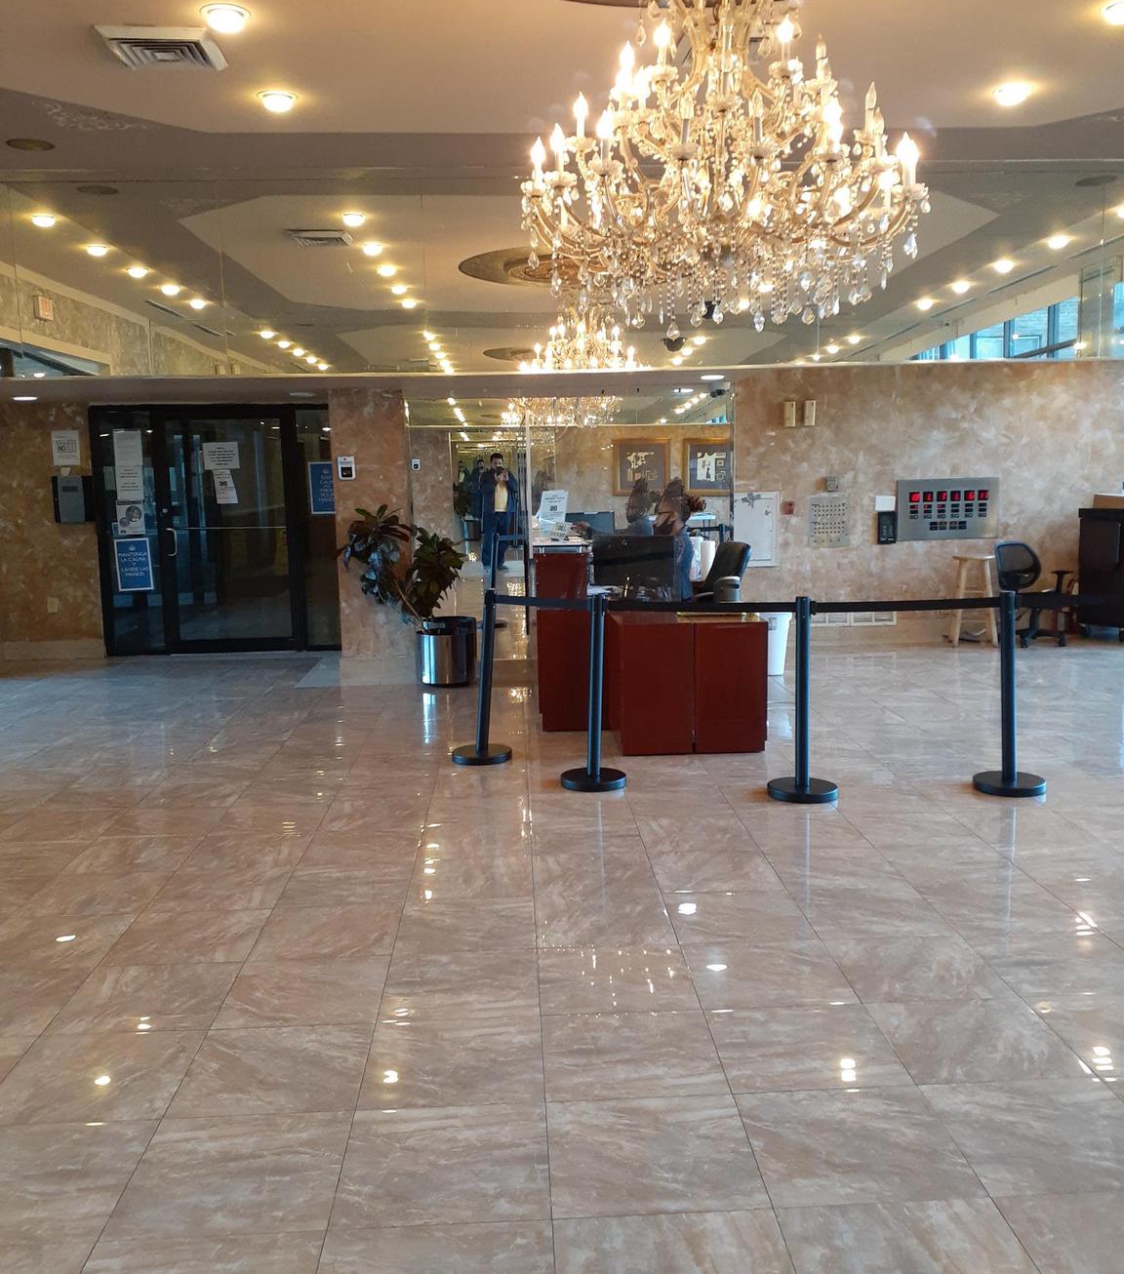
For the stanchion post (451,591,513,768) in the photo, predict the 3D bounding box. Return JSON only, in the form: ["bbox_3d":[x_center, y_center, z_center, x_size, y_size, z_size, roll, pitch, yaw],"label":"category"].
[{"bbox_3d":[-0.433,0.184,6.196,0.330,0.940,0.330,-2,8,-2],"label":"stanchion post"}]

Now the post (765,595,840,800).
[{"bbox_3d":[1.111,0.271,5.375,0.330,0.940,0.330,-2,8,-2],"label":"post"}]

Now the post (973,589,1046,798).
[{"bbox_3d":[2.088,0.245,5.415,0.330,0.940,0.330,-2,8,-2],"label":"post"}]

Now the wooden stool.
[{"bbox_3d":[3.341,-0.298,9.537,0.350,0.720,0.350,-2,8,-2],"label":"wooden stool"}]

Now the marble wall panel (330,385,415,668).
[{"bbox_3d":[-1.409,-0.778,8.674,0.540,2.120,0.150,-2,8,-2],"label":"marble wall panel"}]

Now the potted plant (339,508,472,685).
[{"bbox_3d":[-1.118,-0.288,8.327,0.920,1.292,0.720,-2,8,-2],"label":"potted plant"}]

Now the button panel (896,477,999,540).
[{"bbox_3d":[3.227,-1.071,9.763,0.860,0.505,0.040,-2,8,-2],"label":"button panel"}]

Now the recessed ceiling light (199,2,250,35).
[{"bbox_3d":[-1.396,-2.559,4.850,0.204,0.070,0.204,-2,8,-2],"label":"recessed ceiling light"}]

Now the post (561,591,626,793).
[{"bbox_3d":[0.151,0.251,5.651,0.330,0.940,0.330,-2,8,-2],"label":"post"}]

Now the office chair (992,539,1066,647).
[{"bbox_3d":[3.820,-0.374,9.508,0.560,0.860,0.560,-7,10,-34],"label":"office chair"}]

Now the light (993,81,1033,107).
[{"bbox_3d":[2.258,-2.700,5.828,0.200,0.070,0.200,-2,8,-2],"label":"light"}]

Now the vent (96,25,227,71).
[{"bbox_3d":[-1.696,-2.492,4.980,0.450,0.070,0.470,-2,8,-2],"label":"vent"}]

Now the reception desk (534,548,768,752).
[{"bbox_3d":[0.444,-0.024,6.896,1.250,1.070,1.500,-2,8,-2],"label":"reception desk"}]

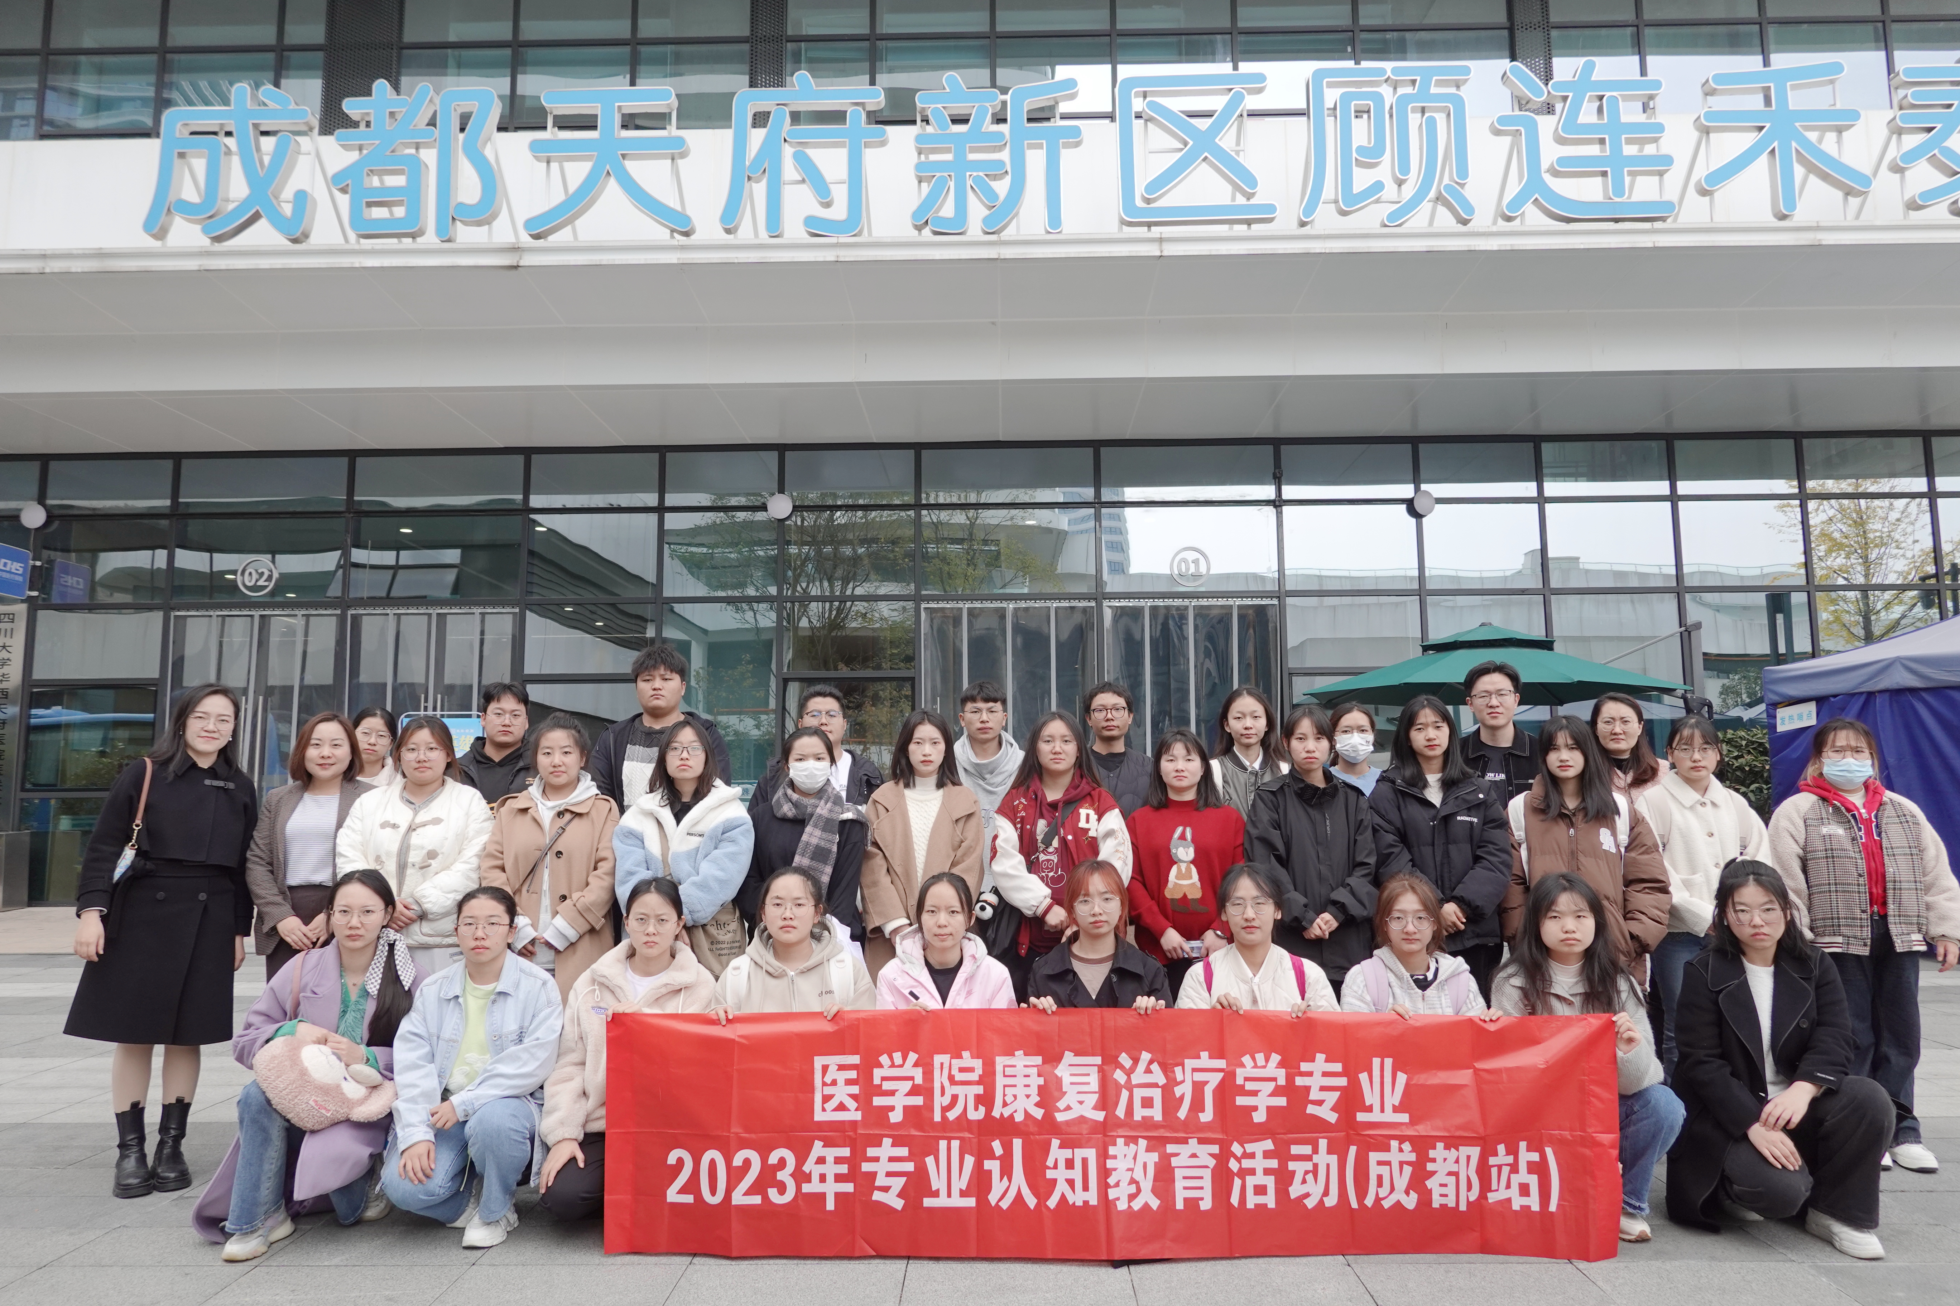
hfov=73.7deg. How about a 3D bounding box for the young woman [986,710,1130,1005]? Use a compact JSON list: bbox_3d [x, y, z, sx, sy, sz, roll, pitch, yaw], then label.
[{"bbox_3d":[0.316,1.022,5.046,0.540,1.587,0.340,-1,-6,5],"label":"young woman"}]

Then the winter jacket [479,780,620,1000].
[{"bbox_3d":[-1.569,0.932,4.751,0.500,0.910,0.320,1,-6,-10],"label":"winter jacket"}]

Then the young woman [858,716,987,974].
[{"bbox_3d":[-0.209,1.007,4.910,0.480,1.584,0.340,0,-6,-1],"label":"young woman"}]

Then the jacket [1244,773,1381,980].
[{"bbox_3d":[1.223,0.810,4.821,0.490,0.757,0.310,0,-6,-1],"label":"jacket"}]

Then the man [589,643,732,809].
[{"bbox_3d":[-1.286,0.899,5.208,0.590,1.876,0.380,0,-6,-6],"label":"man"}]

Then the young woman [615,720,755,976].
[{"bbox_3d":[-1.119,1.022,4.892,0.550,1.568,0.360,0,-6,-5],"label":"young woman"}]

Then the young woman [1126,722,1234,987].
[{"bbox_3d":[0.807,1.055,5.084,0.480,1.518,0.330,-1,-6,6],"label":"young woman"}]

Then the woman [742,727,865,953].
[{"bbox_3d":[-0.662,1.045,4.913,0.480,1.518,0.340,0,-6,-7],"label":"woman"}]

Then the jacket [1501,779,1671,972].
[{"bbox_3d":[2.212,0.844,4.796,0.610,0.770,0.400,-3,-6,23],"label":"jacket"}]

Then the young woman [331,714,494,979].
[{"bbox_3d":[-2.041,1.014,4.682,0.550,1.579,0.370,1,-6,-10],"label":"young woman"}]

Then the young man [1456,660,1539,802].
[{"bbox_3d":[2.134,0.920,5.304,0.520,1.791,0.340,-2,-6,13],"label":"young man"}]

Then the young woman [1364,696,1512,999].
[{"bbox_3d":[1.704,0.969,4.804,0.530,1.638,0.360,-2,-6,13],"label":"young woman"}]

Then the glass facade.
[{"bbox_3d":[-0.137,0.145,14.055,21.026,4.951,0.300,-1,-6,1],"label":"glass facade"}]

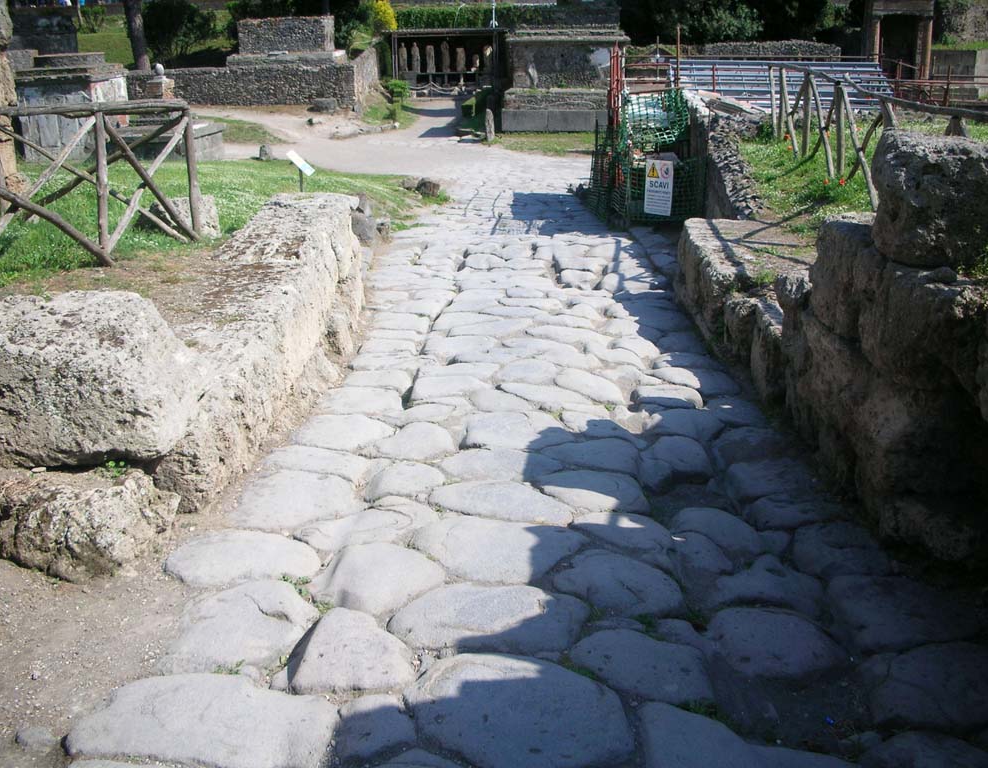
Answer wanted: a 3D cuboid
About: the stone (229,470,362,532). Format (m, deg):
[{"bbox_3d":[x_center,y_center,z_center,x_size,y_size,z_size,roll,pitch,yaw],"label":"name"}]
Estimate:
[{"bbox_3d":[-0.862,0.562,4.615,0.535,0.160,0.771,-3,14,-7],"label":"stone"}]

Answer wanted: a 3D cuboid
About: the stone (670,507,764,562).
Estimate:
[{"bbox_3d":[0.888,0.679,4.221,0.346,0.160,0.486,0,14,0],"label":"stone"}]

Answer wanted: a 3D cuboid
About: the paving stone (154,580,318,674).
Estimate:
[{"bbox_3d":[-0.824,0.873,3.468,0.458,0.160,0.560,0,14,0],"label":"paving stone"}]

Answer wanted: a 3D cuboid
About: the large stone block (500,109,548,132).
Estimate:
[{"bbox_3d":[1.018,-8.729,34.276,1.511,0.699,0.800,0,18,0],"label":"large stone block"}]

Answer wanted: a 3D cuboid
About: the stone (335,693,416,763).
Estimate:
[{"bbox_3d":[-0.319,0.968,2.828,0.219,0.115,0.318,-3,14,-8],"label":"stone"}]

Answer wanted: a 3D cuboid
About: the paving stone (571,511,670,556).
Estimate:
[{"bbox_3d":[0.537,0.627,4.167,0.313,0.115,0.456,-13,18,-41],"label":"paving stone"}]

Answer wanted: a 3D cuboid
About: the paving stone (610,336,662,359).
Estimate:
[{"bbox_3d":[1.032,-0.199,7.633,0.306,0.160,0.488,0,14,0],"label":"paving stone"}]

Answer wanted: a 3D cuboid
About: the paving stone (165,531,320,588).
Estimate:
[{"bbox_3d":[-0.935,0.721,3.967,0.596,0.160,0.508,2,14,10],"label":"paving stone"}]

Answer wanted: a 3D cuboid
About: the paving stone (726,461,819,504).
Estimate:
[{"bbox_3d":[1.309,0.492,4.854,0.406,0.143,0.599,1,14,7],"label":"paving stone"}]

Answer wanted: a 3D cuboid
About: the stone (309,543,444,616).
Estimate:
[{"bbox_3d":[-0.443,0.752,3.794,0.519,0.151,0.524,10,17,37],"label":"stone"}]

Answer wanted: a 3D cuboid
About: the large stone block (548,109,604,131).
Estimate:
[{"bbox_3d":[2.619,-8.729,34.276,1.691,0.699,0.800,0,18,0],"label":"large stone block"}]

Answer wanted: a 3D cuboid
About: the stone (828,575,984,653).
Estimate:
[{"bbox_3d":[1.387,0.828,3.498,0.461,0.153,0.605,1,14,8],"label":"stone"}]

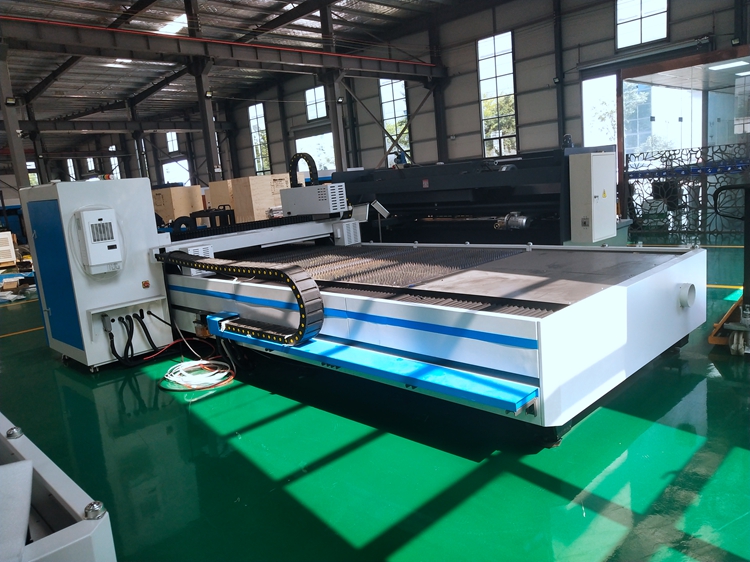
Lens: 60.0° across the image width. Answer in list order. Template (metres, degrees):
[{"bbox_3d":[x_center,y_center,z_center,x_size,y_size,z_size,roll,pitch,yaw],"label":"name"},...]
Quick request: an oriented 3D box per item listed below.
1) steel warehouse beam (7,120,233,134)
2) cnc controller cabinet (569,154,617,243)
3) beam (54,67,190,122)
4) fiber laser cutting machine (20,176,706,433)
[{"bbox_3d":[-12.733,-8.109,34.294,0.350,0.620,12.677,4,14,42],"label":"steel warehouse beam"},{"bbox_3d":[2.243,-0.873,6.688,0.530,0.885,0.240,-15,14,-43],"label":"cnc controller cabinet"},{"bbox_3d":[-14.090,-9.611,35.035,14.865,0.800,0.350,4,14,42],"label":"beam"},{"bbox_3d":[-0.451,-0.175,5.335,2.830,1.700,5.059,-15,14,-43],"label":"fiber laser cutting machine"}]

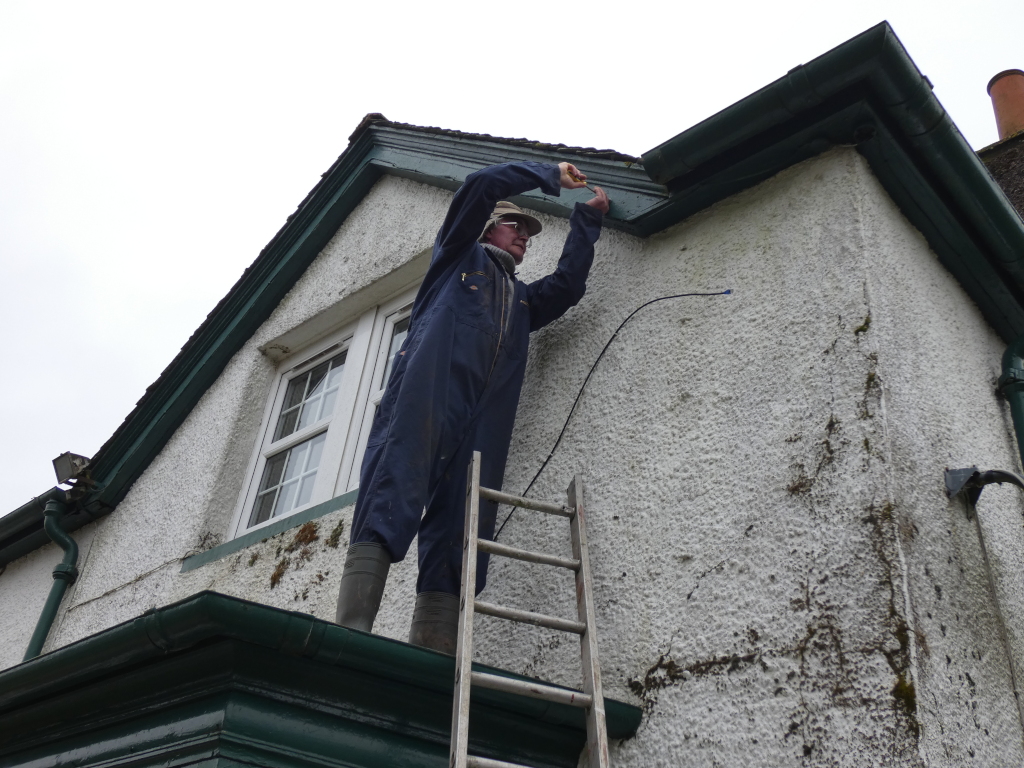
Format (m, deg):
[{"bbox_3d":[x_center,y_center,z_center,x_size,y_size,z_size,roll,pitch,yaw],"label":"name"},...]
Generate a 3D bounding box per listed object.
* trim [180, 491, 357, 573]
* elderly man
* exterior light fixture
[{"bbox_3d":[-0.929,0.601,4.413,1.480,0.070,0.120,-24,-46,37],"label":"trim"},{"bbox_3d":[-0.084,0.068,3.176,0.560,1.880,0.620,-25,-47,37],"label":"elderly man"},{"bbox_3d":[-2.396,0.457,5.824,0.165,0.145,0.110,-24,-10,37],"label":"exterior light fixture"}]

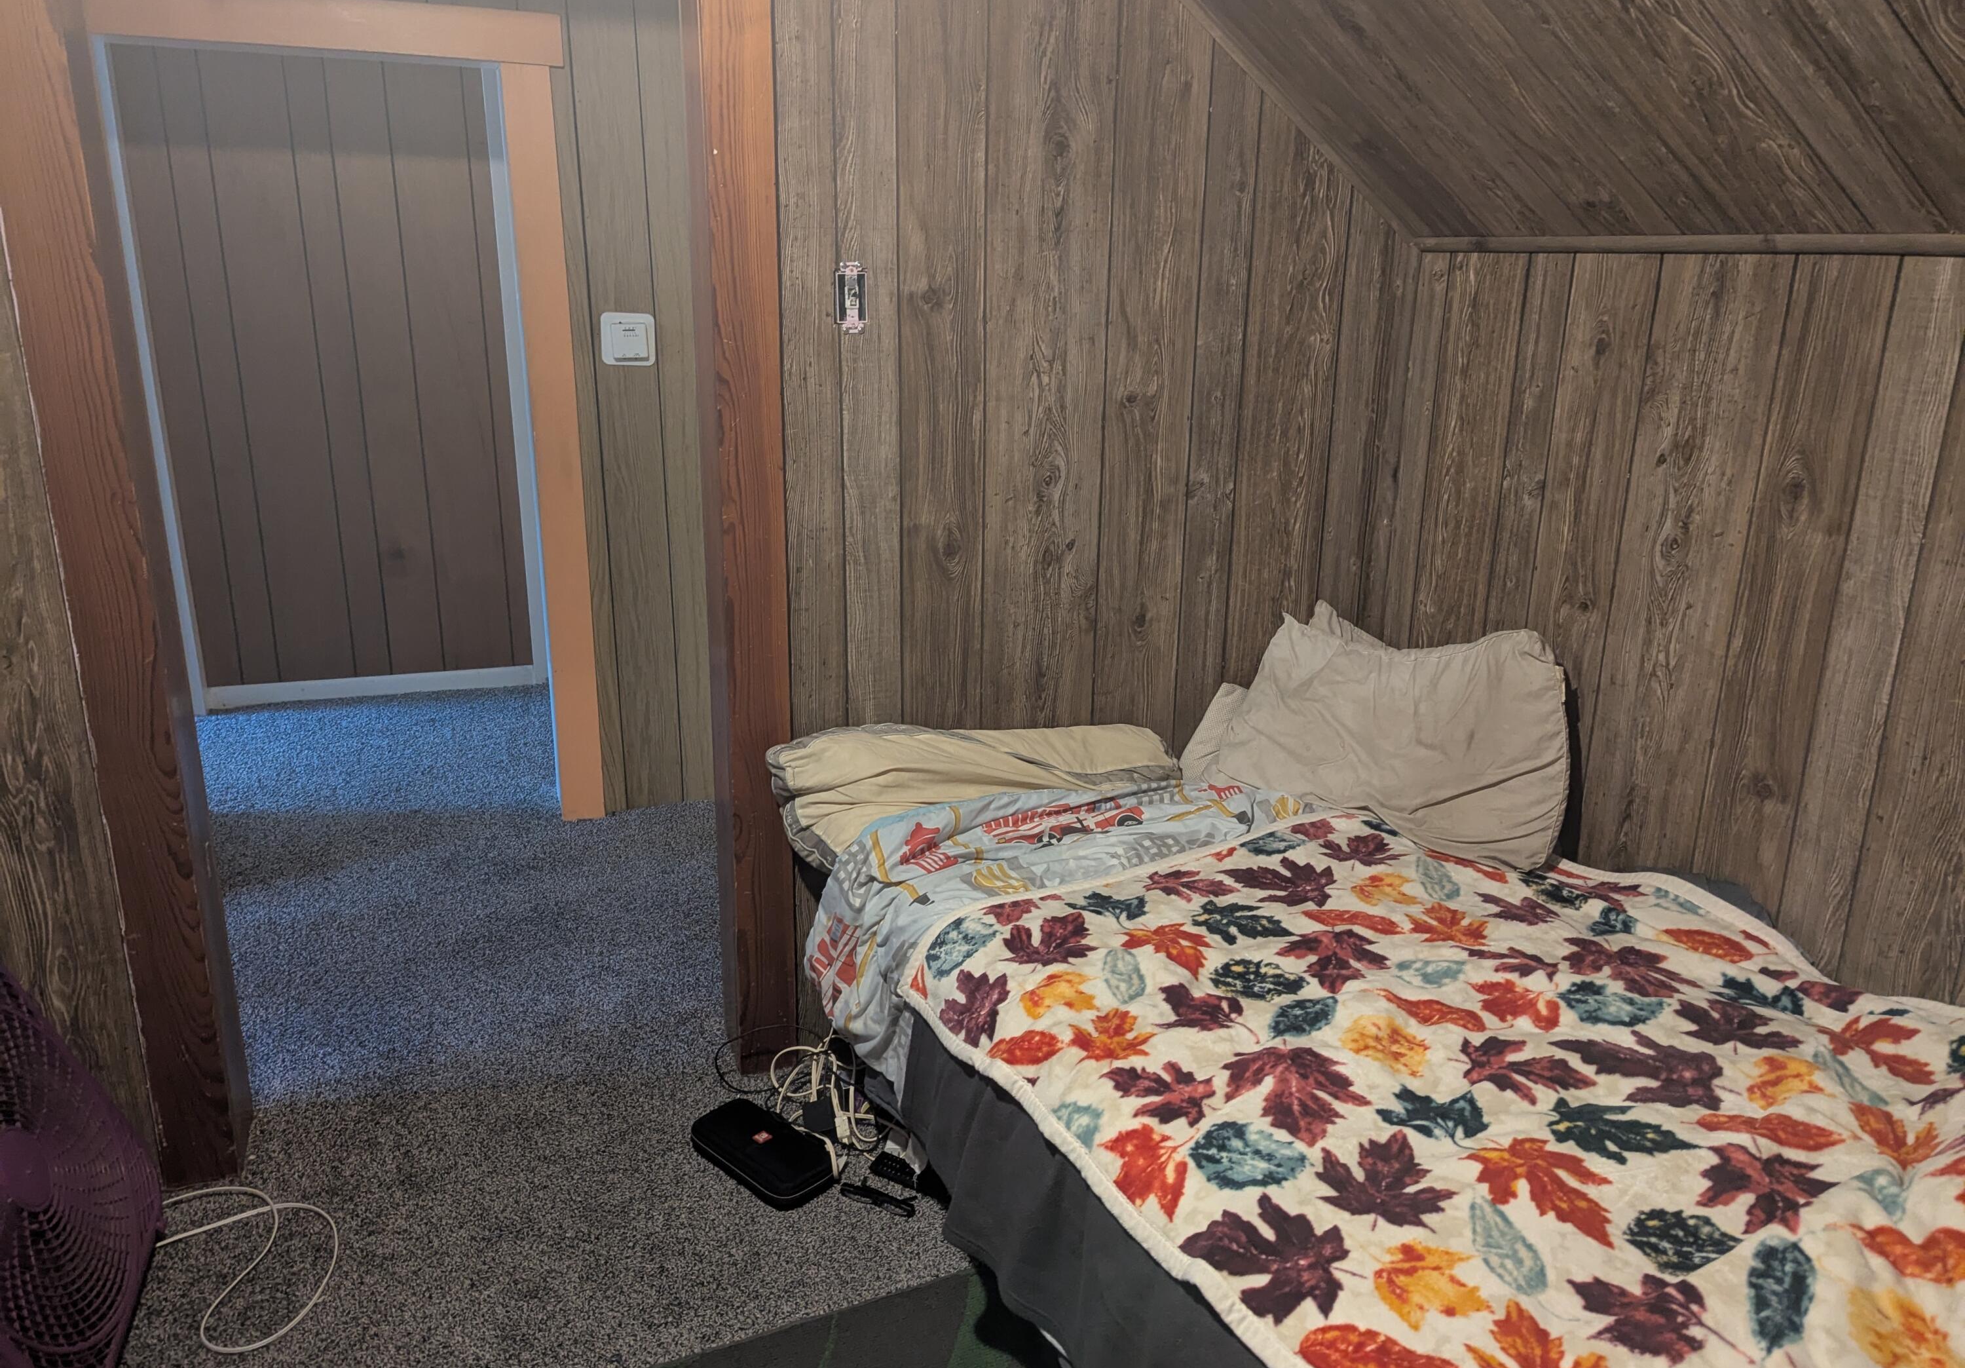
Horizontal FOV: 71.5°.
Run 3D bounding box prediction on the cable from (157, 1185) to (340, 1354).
[{"bbox_3d":[-1.058,0.819,1.971,0.220,0.015,0.410,-14,22,-41],"label":"cable"}]

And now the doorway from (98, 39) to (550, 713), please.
[{"bbox_3d":[-1.452,-0.489,3.179,0.800,1.840,0.120,-6,18,-22],"label":"doorway"}]

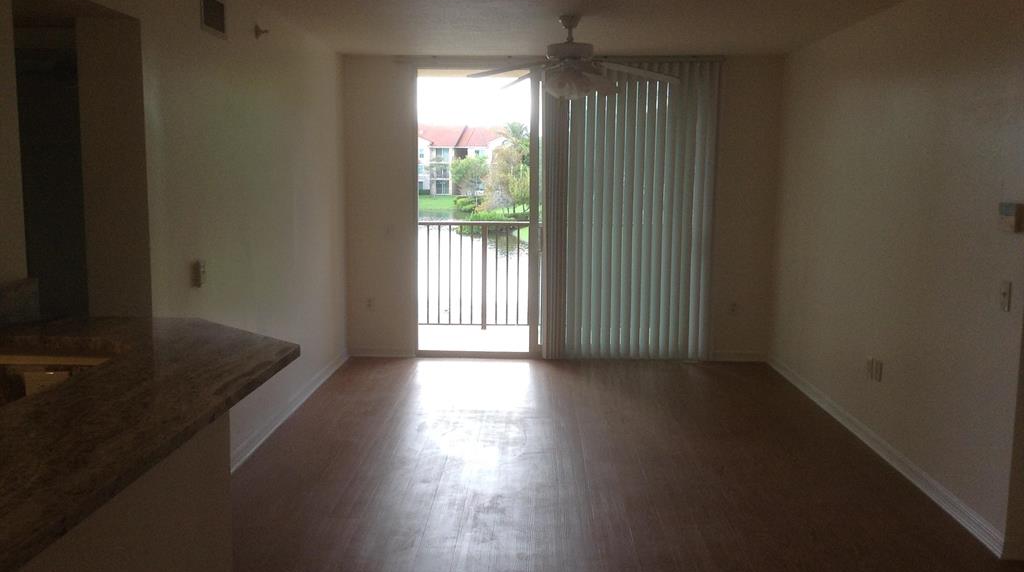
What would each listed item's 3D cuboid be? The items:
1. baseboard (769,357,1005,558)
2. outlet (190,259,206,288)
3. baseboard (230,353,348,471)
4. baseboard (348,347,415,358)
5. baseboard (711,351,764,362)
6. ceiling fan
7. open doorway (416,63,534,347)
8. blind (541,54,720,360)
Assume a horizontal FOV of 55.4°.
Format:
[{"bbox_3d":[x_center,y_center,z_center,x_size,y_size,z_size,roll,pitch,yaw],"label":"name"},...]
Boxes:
[{"bbox_3d":[2.051,0.813,5.944,0.020,0.110,3.994,1,7,1],"label":"baseboard"},{"bbox_3d":[-1.435,-0.052,4.459,0.020,0.117,0.140,1,7,1],"label":"outlet"},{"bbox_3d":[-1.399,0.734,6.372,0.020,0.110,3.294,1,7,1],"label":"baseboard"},{"bbox_3d":[-1.071,0.536,8.004,0.562,0.105,0.020,1,7,1],"label":"baseboard"},{"bbox_3d":[1.844,0.567,7.936,0.470,0.105,0.020,1,7,1],"label":"baseboard"},{"bbox_3d":[0.346,-1.335,5.672,1.290,0.467,1.290,1,7,1],"label":"ceiling fan"},{"bbox_3d":[-0.283,-0.574,7.887,0.985,2.308,0.130,1,7,1],"label":"open doorway"},{"bbox_3d":[0.911,-0.594,7.735,1.390,2.404,0.110,1,7,1],"label":"blind"}]

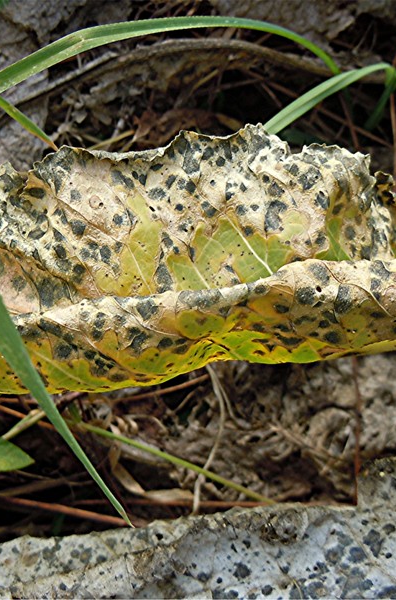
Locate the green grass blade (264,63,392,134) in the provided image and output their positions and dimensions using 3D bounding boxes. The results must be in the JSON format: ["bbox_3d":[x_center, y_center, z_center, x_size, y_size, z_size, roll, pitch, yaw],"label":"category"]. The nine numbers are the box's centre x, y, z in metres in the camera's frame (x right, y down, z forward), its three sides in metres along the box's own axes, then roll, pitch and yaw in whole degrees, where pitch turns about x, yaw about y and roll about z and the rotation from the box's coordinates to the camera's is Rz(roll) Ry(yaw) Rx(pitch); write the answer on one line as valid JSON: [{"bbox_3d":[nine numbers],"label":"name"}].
[{"bbox_3d":[0.086,-0.132,0.460,0.120,0.011,0.014,-31,10,-16],"label":"green grass blade"}]

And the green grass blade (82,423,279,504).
[{"bbox_3d":[-0.015,0.099,0.420,0.137,0.006,0.004,20,77,9],"label":"green grass blade"}]

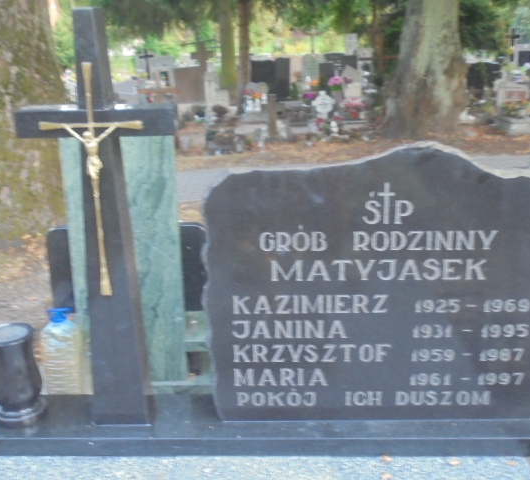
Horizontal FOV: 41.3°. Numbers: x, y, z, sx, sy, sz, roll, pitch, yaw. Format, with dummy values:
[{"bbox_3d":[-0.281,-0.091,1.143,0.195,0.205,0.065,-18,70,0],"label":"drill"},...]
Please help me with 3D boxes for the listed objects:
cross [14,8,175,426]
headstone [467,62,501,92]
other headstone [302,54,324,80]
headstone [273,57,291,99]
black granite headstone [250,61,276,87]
[{"bbox_3d":[-0.433,-0.024,1.977,0.430,1.200,0.115,0,19,3],"label":"cross"},{"bbox_3d":[3.887,-2.847,12.500,0.640,0.600,0.120,1,20,6],"label":"headstone"},{"bbox_3d":[0.892,-3.222,13.200,0.420,0.530,0.110,-1,19,0],"label":"other headstone"},{"bbox_3d":[0.299,-2.775,12.000,0.310,0.720,0.110,-1,19,0],"label":"headstone"},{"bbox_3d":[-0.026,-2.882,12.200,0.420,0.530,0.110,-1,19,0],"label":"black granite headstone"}]

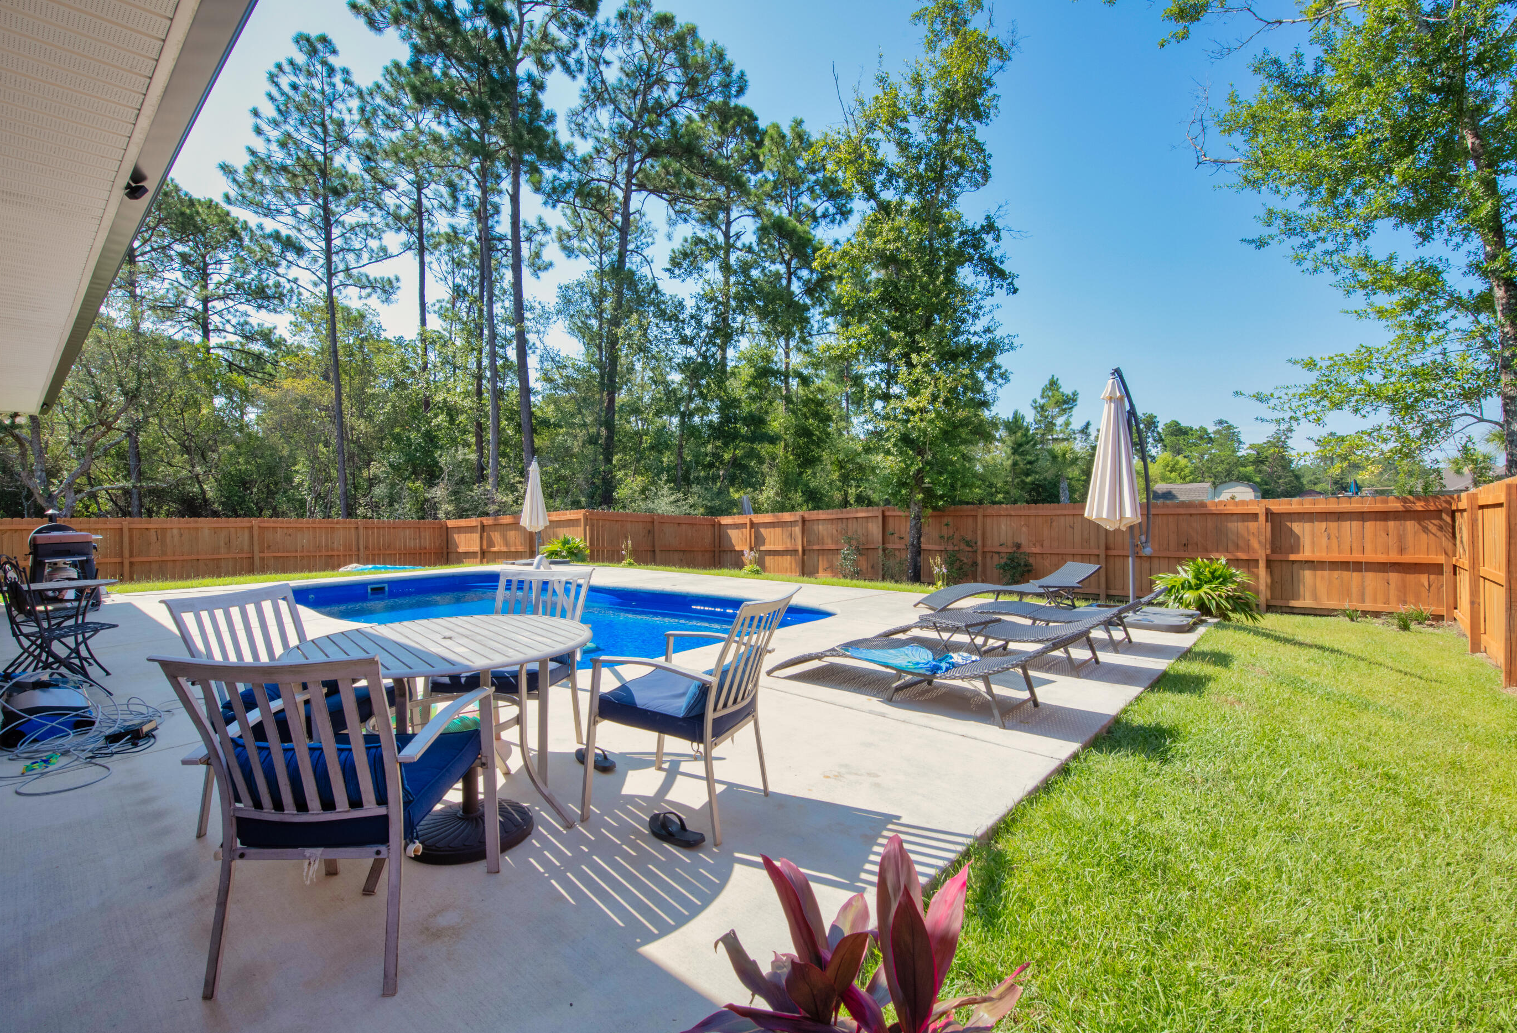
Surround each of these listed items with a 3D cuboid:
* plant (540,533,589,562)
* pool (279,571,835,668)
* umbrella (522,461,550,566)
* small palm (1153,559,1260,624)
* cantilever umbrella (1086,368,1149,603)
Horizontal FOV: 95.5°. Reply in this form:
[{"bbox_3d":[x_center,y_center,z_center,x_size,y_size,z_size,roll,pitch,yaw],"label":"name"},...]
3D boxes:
[{"bbox_3d":[-4.400,0.720,15.600,1.100,0.700,1.050,0,1,0],"label":"plant"},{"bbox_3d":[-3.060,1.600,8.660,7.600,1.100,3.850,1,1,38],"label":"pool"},{"bbox_3d":[-4.810,-0.110,14.900,0.640,2.360,0.640,0,1,0],"label":"umbrella"},{"bbox_3d":[5.320,0.870,8.250,1.120,0.740,1.080,0,1,0],"label":"small palm"},{"bbox_3d":[3.880,-0.240,7.420,0.820,2.620,0.680,-1,1,-44],"label":"cantilever umbrella"}]

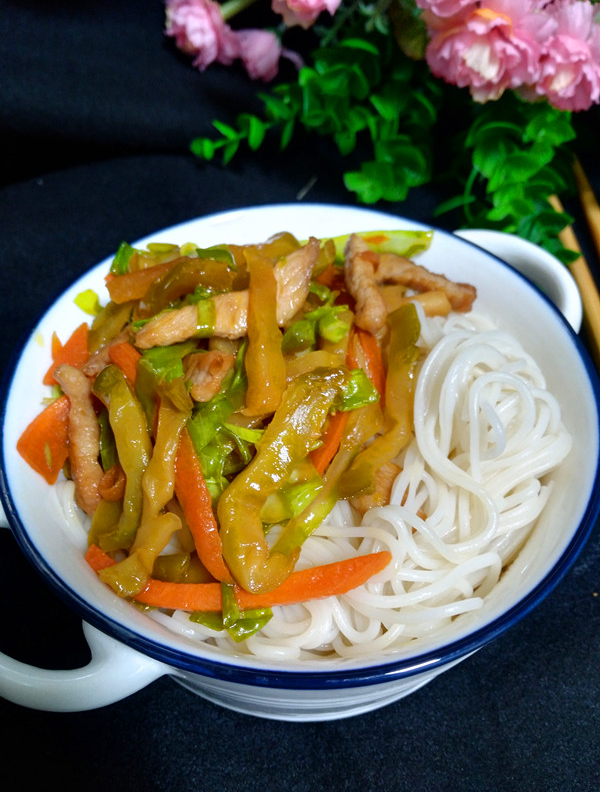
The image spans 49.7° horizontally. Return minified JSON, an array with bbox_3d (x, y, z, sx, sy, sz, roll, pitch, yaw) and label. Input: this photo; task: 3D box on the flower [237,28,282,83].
[{"bbox_3d":[-0.024,-0.205,0.390,0.028,0.028,0.029,1,50,0],"label":"flower"}]

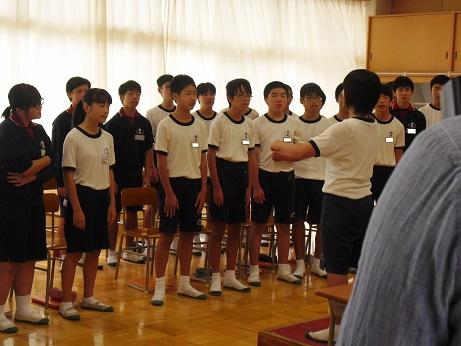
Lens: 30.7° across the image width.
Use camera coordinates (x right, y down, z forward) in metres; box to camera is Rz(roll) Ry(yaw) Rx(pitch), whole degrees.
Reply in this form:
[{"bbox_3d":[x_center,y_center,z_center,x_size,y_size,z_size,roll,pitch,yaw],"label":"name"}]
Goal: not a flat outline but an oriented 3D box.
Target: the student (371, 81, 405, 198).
[{"bbox_3d":[1.323,0.062,7.330,0.440,1.650,0.300,3,6,15],"label":"student"}]

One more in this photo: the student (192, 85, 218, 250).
[{"bbox_3d":[-0.221,-0.055,8.221,0.440,1.650,0.290,-1,6,-24],"label":"student"}]

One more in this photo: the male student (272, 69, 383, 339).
[{"bbox_3d":[0.563,0.164,4.956,0.480,1.570,0.560,-3,7,-35],"label":"male student"}]

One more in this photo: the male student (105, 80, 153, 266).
[{"bbox_3d":[-0.927,-0.010,7.611,0.470,1.650,0.300,-3,7,-36],"label":"male student"}]

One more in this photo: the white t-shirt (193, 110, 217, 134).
[{"bbox_3d":[-0.215,-0.333,8.195,0.440,0.590,0.250,-1,6,-24],"label":"white t-shirt"}]

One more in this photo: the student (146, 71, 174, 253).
[{"bbox_3d":[-0.599,-0.091,8.258,0.440,1.700,0.300,-2,6,-32],"label":"student"}]

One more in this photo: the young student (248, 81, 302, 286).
[{"bbox_3d":[0.358,0.078,6.911,0.450,1.660,0.310,-2,6,-28],"label":"young student"}]

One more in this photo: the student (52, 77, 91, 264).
[{"bbox_3d":[-1.385,-0.024,7.611,0.440,1.660,0.300,-4,7,-42],"label":"student"}]

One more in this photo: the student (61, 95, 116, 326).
[{"bbox_3d":[-1.002,0.197,5.854,0.300,1.570,0.420,6,7,40],"label":"student"}]

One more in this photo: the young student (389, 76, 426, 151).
[{"bbox_3d":[1.673,-0.043,8.080,0.460,1.730,0.300,2,6,8],"label":"young student"}]

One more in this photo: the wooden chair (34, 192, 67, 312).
[{"bbox_3d":[-1.278,0.568,6.195,0.390,0.755,0.480,-3,7,-40],"label":"wooden chair"}]

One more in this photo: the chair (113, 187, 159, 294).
[{"bbox_3d":[-0.632,0.522,6.816,0.390,0.755,0.480,-3,7,-38],"label":"chair"}]

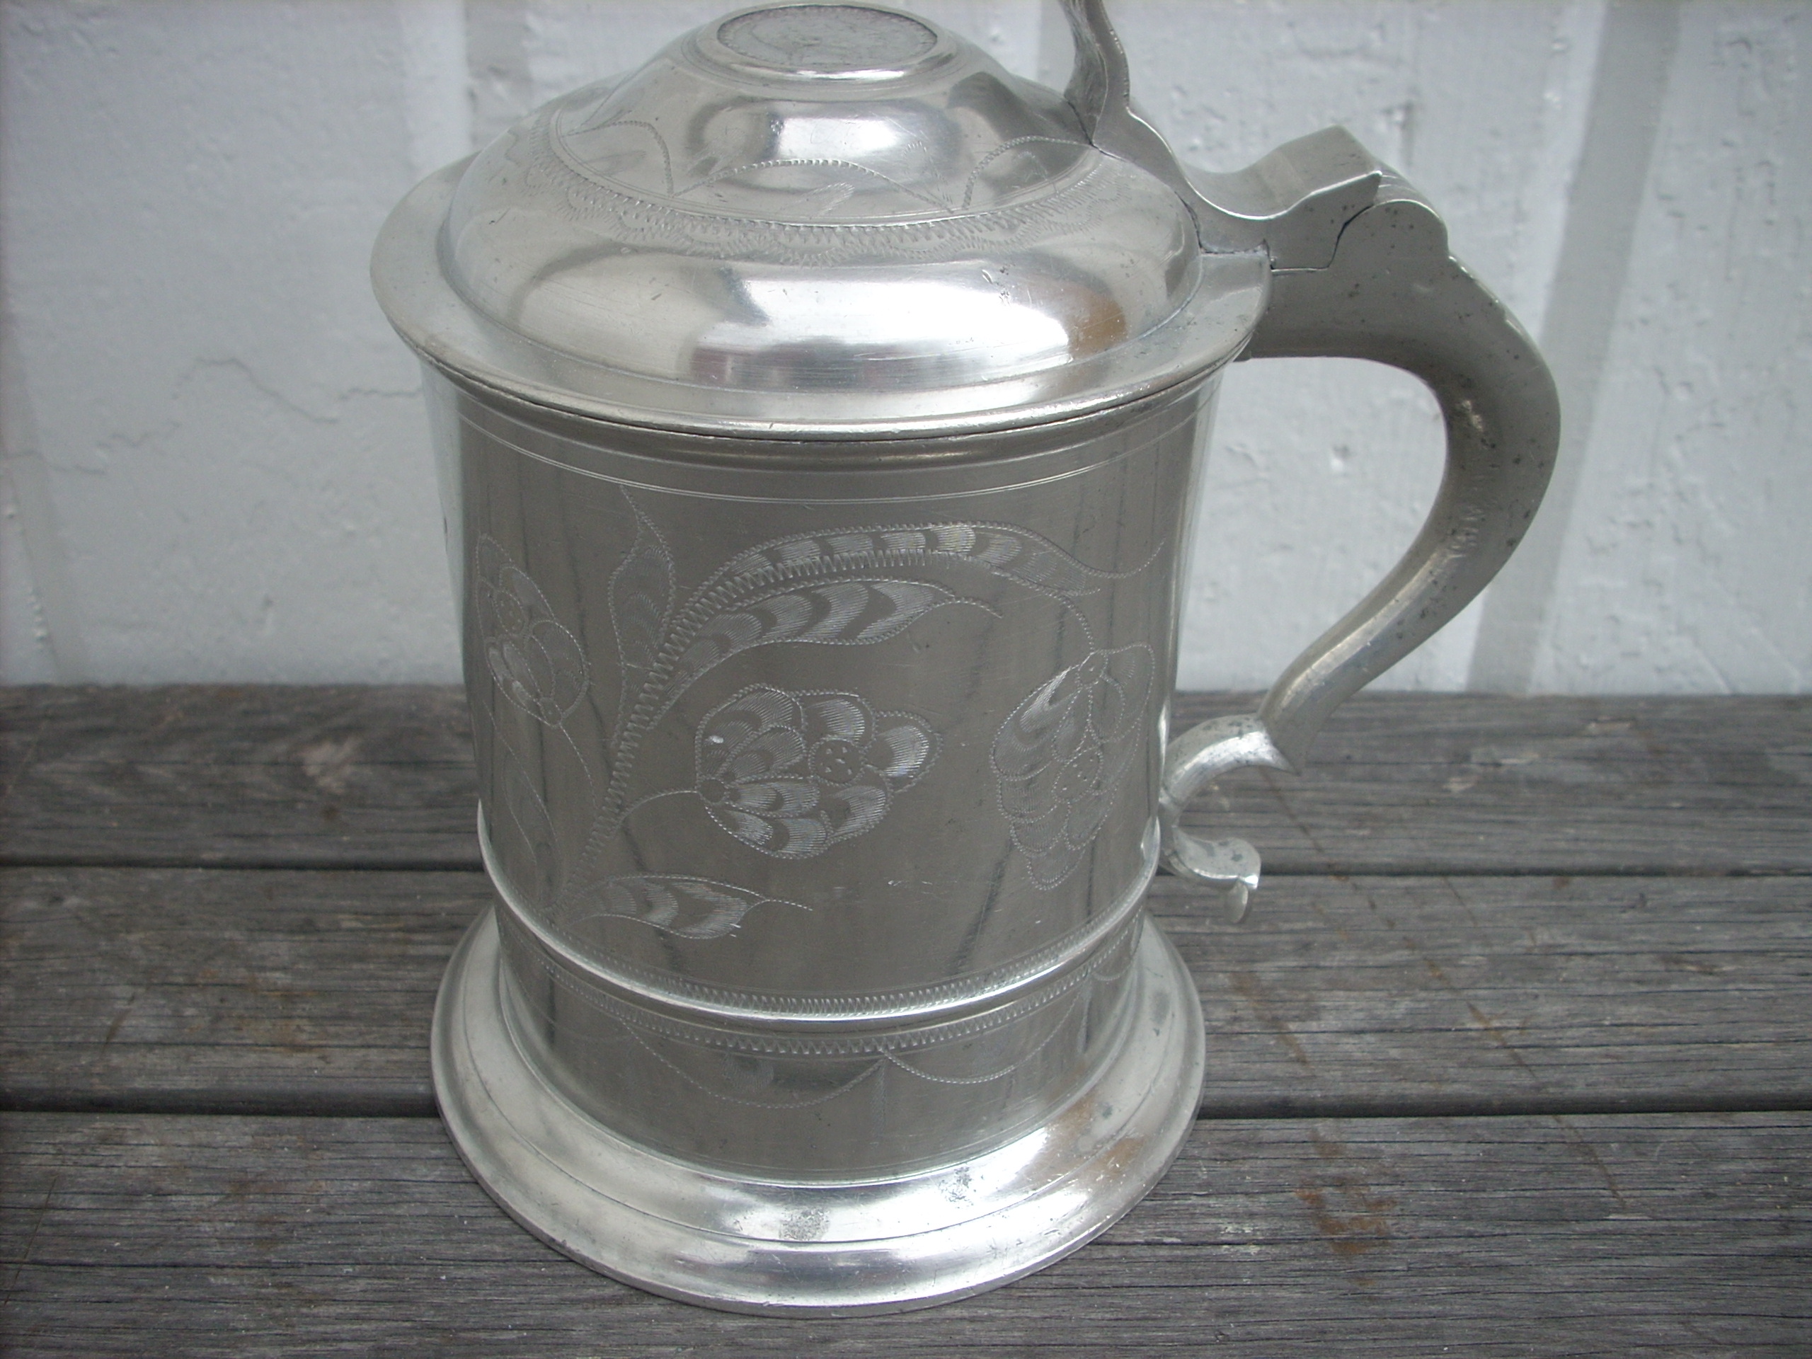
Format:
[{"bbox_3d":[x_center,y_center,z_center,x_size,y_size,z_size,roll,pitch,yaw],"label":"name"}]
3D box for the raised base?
[{"bbox_3d":[-0.015,0.056,0.365,0.145,0.016,0.145,1,32,0],"label":"raised base"}]

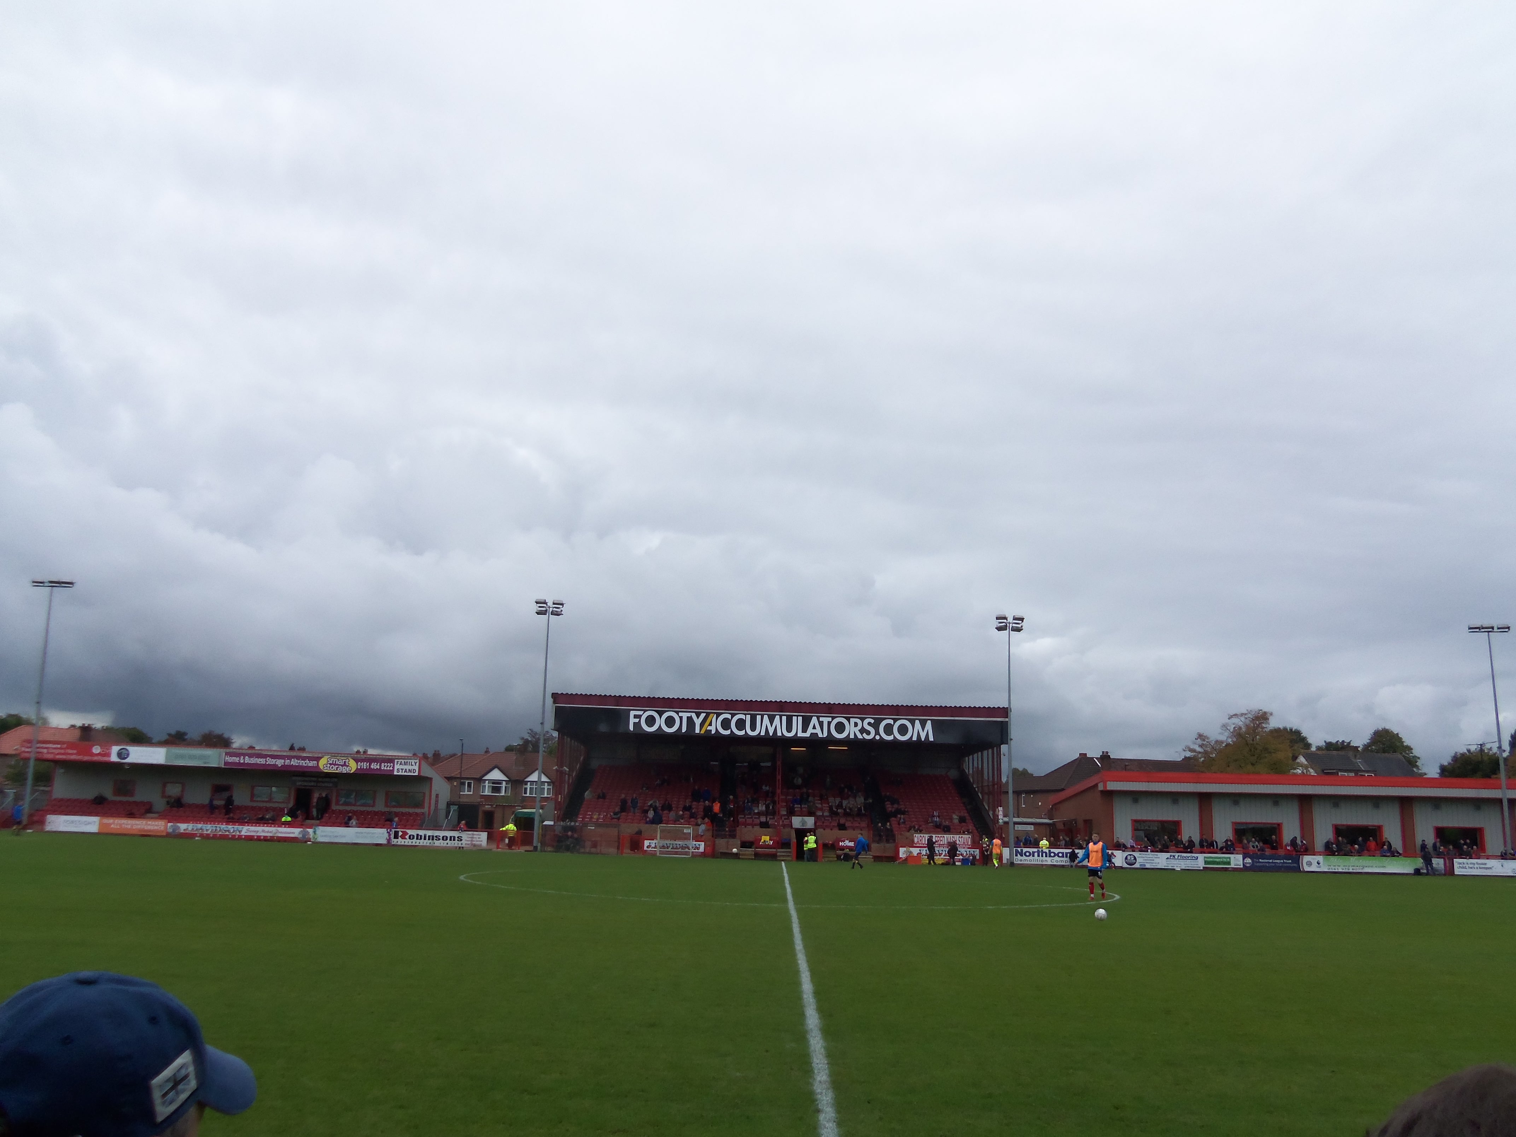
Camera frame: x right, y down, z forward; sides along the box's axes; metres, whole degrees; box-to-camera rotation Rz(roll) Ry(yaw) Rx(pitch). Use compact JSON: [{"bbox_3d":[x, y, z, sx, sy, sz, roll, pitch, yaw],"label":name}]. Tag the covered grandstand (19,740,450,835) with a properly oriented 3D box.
[{"bbox_3d":[-32.960,14.163,76.544,25.200,5.300,8.600,1,-12,1],"label":"covered grandstand"}]

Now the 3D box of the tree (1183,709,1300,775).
[{"bbox_3d":[42.244,18.833,106.778,10.210,13.217,9.800,1,-12,1],"label":"tree"}]

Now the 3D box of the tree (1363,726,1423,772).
[{"bbox_3d":[67.183,23.755,128.855,8.000,14.183,8.000,1,-12,1],"label":"tree"}]

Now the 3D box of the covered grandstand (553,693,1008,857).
[{"bbox_3d":[1.275,13.839,78.834,27.400,9.250,13.500,1,-12,1],"label":"covered grandstand"}]

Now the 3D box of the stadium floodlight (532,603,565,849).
[{"bbox_3d":[-12.586,9.008,71.898,1.881,14.792,1.000,1,-12,1],"label":"stadium floodlight"}]

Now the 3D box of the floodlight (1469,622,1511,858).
[{"bbox_3d":[43.320,10.412,71.741,2.485,14.575,1.000,-1,-12,11],"label":"floodlight"}]

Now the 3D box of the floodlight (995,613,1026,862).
[{"bbox_3d":[14.724,9.796,71.300,1.855,14.572,1.000,1,-12,1],"label":"floodlight"}]

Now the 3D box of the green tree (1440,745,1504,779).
[{"bbox_3d":[64.988,21.496,110.966,6.900,11.071,6.800,1,-12,1],"label":"green tree"}]

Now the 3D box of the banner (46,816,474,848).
[{"bbox_3d":[-28.283,15.081,70.346,25.669,1.000,0.120,1,-12,1],"label":"banner"}]

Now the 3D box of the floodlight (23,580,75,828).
[{"bbox_3d":[-43.112,7.984,73.618,2.636,14.903,1.000,4,-12,-9],"label":"floodlight"}]

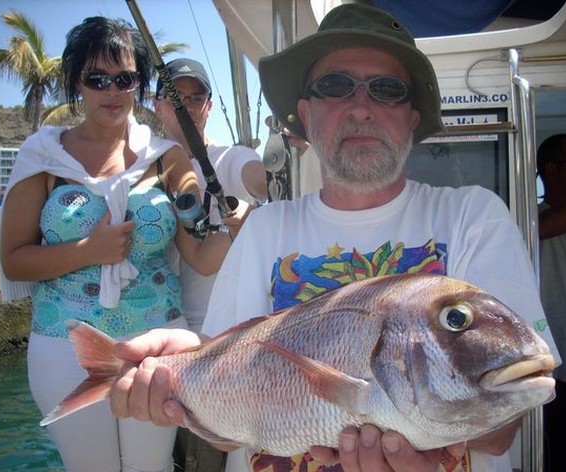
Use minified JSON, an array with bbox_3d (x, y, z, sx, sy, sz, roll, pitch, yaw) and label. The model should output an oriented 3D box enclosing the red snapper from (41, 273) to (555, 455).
[{"bbox_3d":[-0.020,0.128,0.675,0.540,0.168,0.080,-4,-6,20],"label":"red snapper"}]

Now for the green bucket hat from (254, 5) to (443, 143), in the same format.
[{"bbox_3d":[0.110,-0.265,1.015,0.290,0.185,0.305,3,-8,6],"label":"green bucket hat"}]

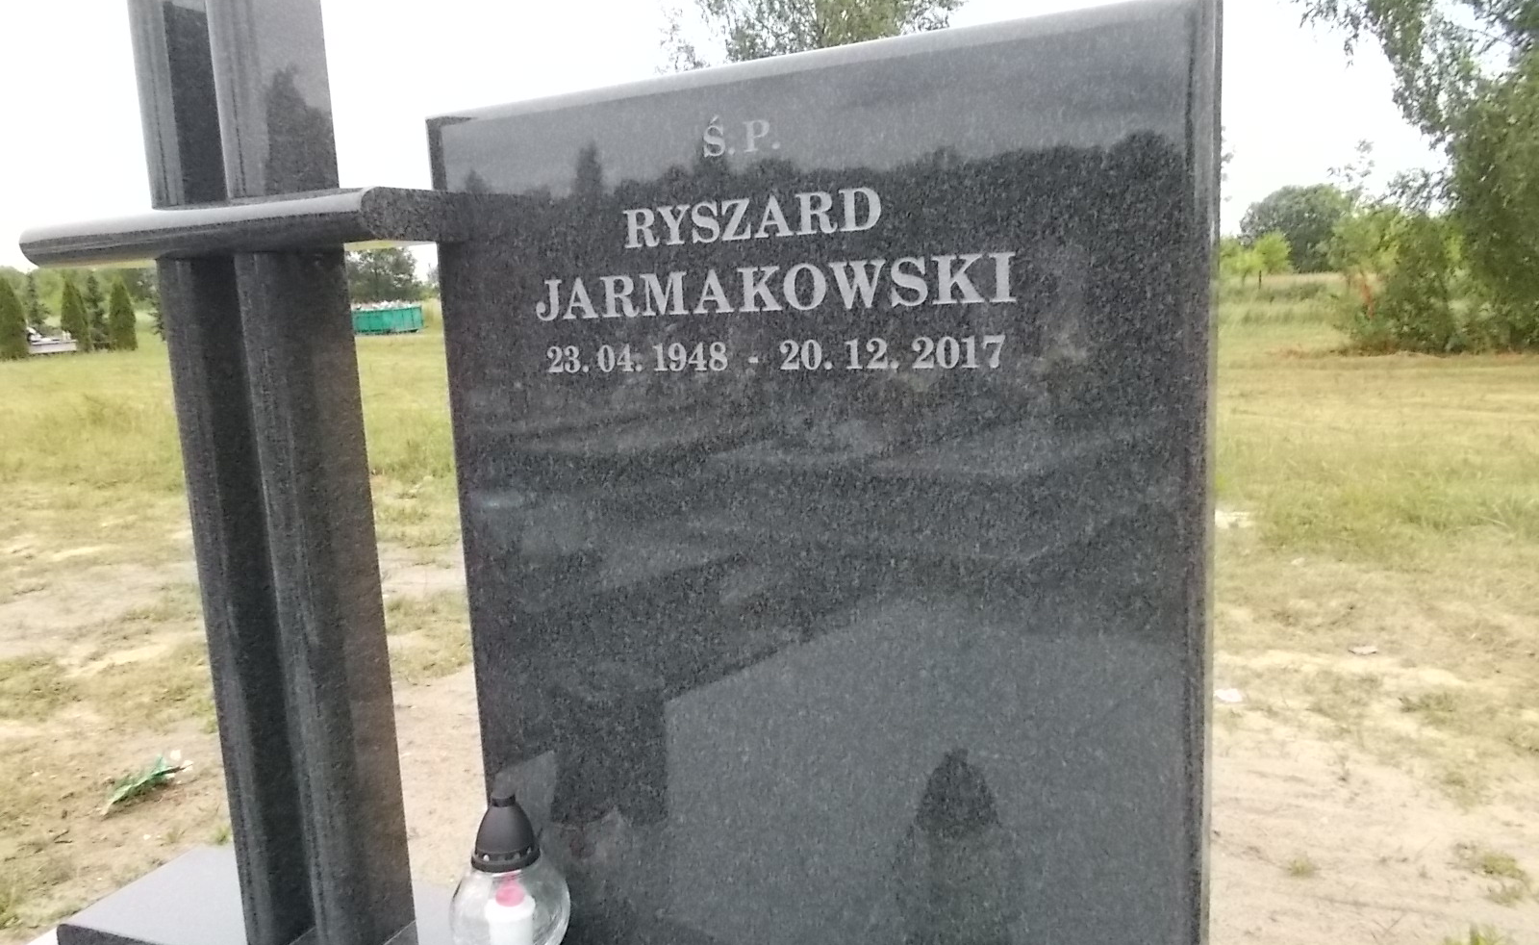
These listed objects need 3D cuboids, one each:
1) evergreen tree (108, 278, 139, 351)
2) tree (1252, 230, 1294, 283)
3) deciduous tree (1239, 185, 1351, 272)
[{"bbox_3d":[-25.159,-6.132,45.000,1.070,2.830,1.070,-7,10,-28],"label":"evergreen tree"},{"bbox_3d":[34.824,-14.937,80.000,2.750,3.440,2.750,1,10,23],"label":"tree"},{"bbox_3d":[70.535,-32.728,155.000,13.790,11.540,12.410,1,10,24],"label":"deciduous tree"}]

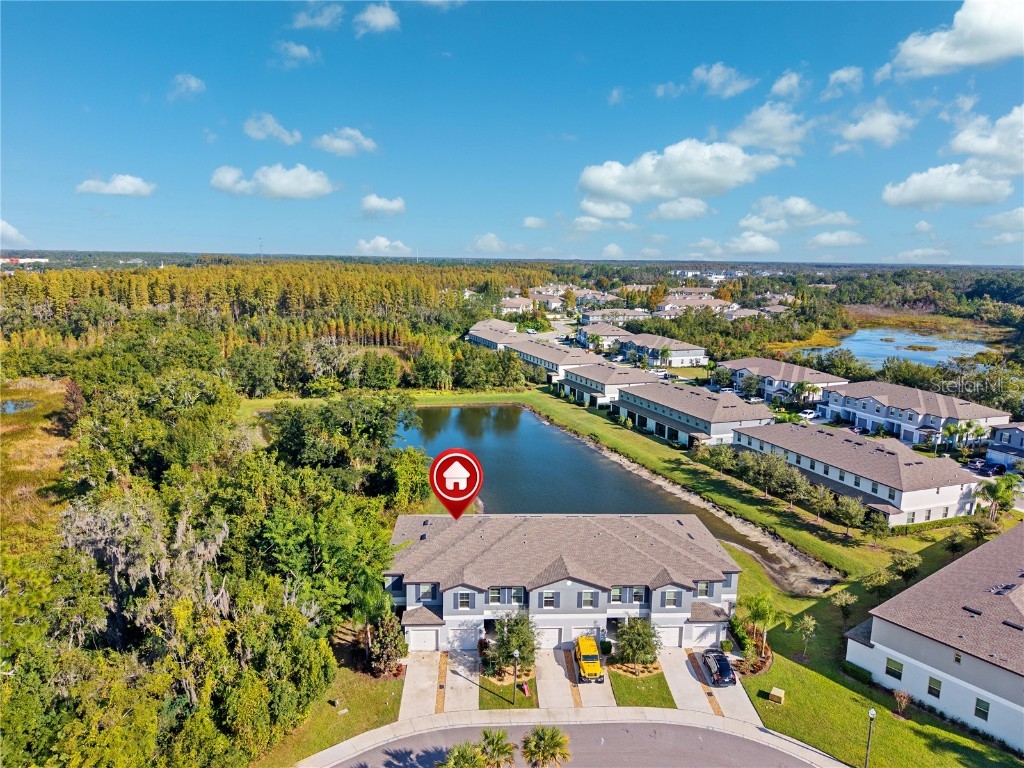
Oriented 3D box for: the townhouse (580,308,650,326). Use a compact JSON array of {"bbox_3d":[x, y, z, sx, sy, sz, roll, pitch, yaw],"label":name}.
[{"bbox_3d":[55.450,-35.740,379.490,34.400,8.400,20.400,-1,10,-12],"label":"townhouse"}]

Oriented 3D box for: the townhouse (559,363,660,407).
[{"bbox_3d":[25.863,-0.565,181.222,20.520,8.390,23.080,-3,11,-21],"label":"townhouse"}]

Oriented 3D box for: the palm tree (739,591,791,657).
[{"bbox_3d":[22.923,21.849,63.966,4.500,5.900,4.500,1,10,0],"label":"palm tree"}]

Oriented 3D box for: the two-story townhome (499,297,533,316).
[{"bbox_3d":[2.720,-46.270,431.590,20.000,9.200,18.000,-2,10,-15],"label":"two-story townhome"}]

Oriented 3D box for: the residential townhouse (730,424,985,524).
[{"bbox_3d":[53.317,12.346,113.166,20.520,8.390,34.450,-3,11,-22],"label":"residential townhouse"}]

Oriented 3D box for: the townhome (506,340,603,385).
[{"bbox_3d":[13.250,-8.165,224.911,20.520,8.390,45.180,-3,11,-20],"label":"townhome"}]

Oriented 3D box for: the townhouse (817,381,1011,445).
[{"bbox_3d":[85.310,5.070,154.400,20.500,8.200,34.800,-3,11,-20],"label":"townhouse"}]

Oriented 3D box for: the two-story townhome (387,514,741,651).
[{"bbox_3d":[4.754,18.421,74.138,34.450,8.390,20.520,0,10,-3],"label":"two-story townhome"}]

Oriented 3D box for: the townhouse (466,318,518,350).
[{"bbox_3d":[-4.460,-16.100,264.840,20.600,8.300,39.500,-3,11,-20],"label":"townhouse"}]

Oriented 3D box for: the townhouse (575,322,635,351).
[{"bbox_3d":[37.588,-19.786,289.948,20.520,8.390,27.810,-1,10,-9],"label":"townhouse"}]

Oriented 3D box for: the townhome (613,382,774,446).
[{"bbox_3d":[37.820,5.290,149.130,20.600,8.200,34.800,-3,11,-20],"label":"townhome"}]

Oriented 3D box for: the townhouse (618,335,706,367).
[{"bbox_3d":[50.340,-12.620,250.350,20.200,8.200,34.800,-4,11,-23],"label":"townhouse"}]

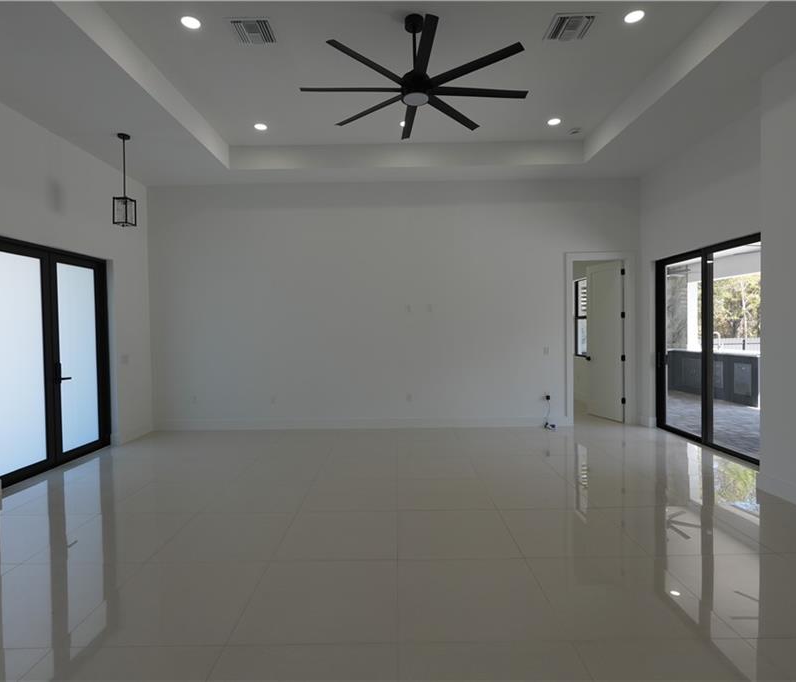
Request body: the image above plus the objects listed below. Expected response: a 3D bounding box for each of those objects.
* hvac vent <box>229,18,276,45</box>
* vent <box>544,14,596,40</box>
[{"bbox_3d":[-1.206,-2.572,3.802,0.335,0.030,0.335,-1,1,0],"label":"hvac vent"},{"bbox_3d":[1.442,-2.609,3.803,0.335,0.030,0.335,-1,1,0],"label":"vent"}]

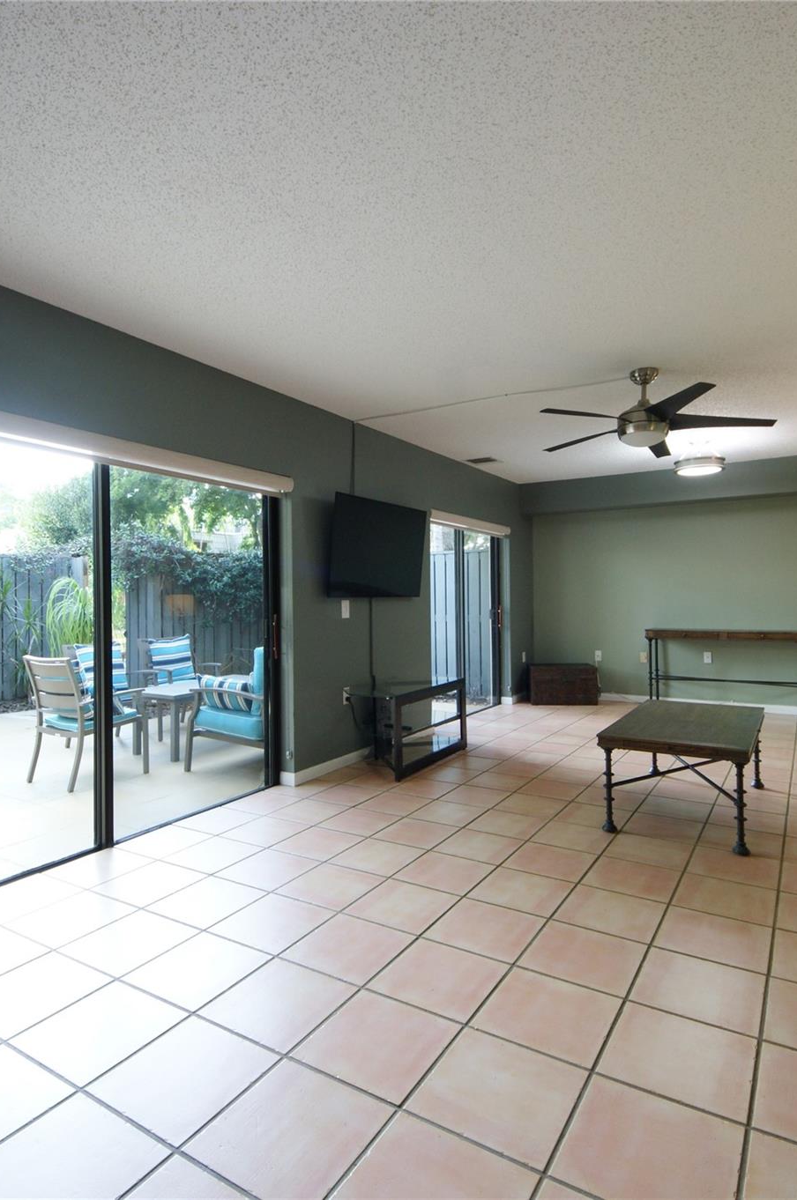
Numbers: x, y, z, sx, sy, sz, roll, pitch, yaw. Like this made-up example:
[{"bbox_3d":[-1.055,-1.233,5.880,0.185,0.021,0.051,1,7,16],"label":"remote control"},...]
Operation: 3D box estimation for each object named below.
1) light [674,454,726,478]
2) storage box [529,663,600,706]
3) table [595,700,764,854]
[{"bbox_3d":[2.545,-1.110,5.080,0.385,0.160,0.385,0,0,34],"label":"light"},{"bbox_3d":[1.831,0.946,6.760,0.710,0.415,0.420,0,0,6],"label":"storage box"},{"bbox_3d":[1.639,0.922,3.387,0.670,0.479,1.240,0,0,34],"label":"table"}]

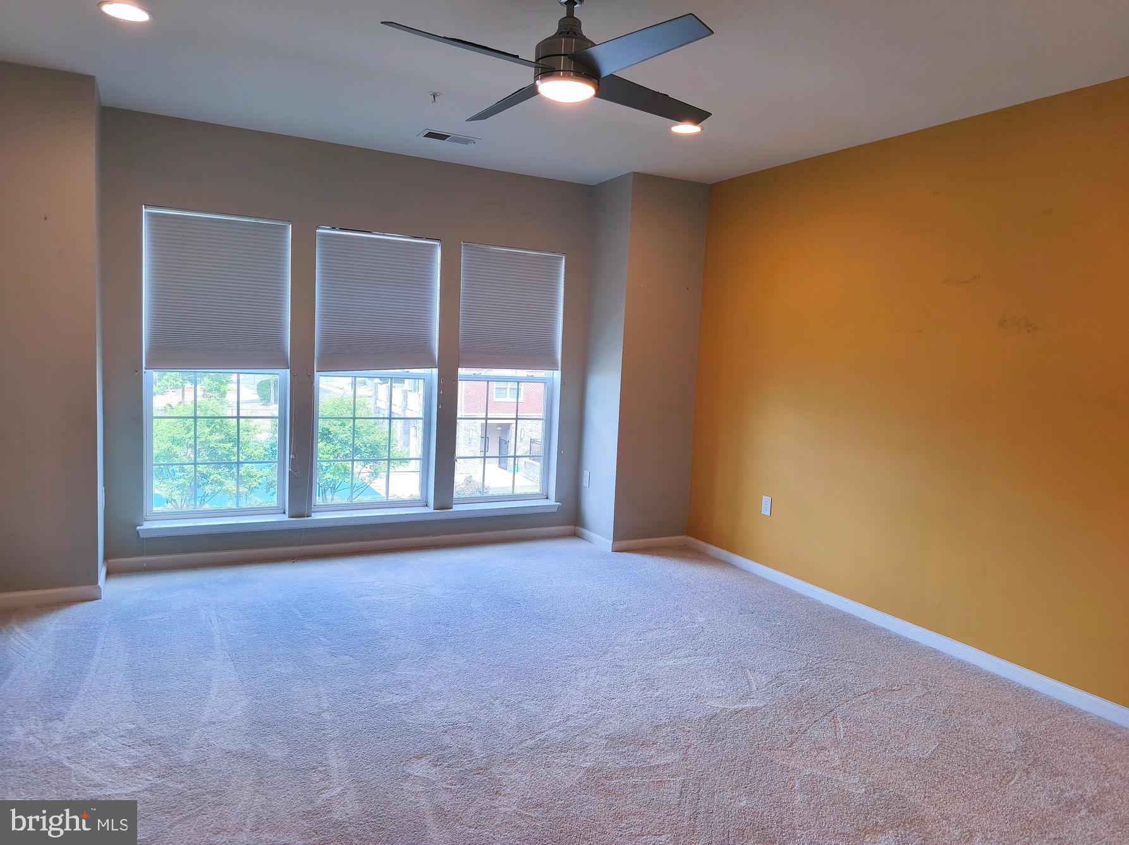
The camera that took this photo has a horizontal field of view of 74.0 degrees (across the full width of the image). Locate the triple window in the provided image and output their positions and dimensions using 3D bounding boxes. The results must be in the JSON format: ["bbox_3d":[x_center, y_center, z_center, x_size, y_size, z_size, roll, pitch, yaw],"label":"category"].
[{"bbox_3d":[-1.266,-0.331,5.061,2.746,1.848,0.100,0,6,-28],"label":"triple window"}]

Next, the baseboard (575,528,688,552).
[{"bbox_3d":[0.509,0.869,5.778,0.684,0.085,0.572,0,6,-28],"label":"baseboard"}]

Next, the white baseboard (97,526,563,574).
[{"bbox_3d":[-1.295,0.847,5.135,3.136,0.085,0.020,0,6,-28],"label":"white baseboard"}]

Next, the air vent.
[{"bbox_3d":[-0.688,-1.694,4.490,0.342,0.020,0.185,0,6,-28],"label":"air vent"}]

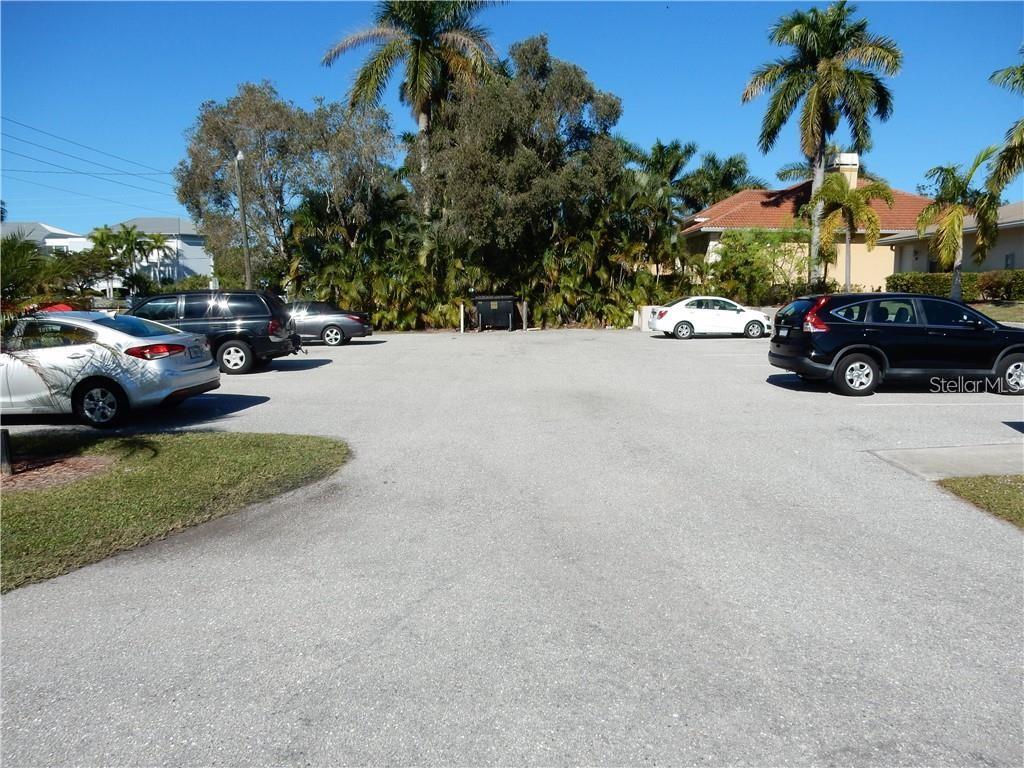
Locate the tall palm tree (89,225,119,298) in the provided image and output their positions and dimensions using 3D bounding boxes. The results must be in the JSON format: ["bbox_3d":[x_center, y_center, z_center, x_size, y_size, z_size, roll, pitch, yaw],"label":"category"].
[{"bbox_3d":[-35.848,-10.469,65.181,2.800,7.045,2.800,0,7,0],"label":"tall palm tree"}]

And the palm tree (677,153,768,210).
[{"bbox_3d":[11.927,-8.871,42.221,5.000,8.429,5.000,0,7,0],"label":"palm tree"}]

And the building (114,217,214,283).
[{"bbox_3d":[-37.459,-13.260,78.940,12.000,10.200,10.500,1,7,12],"label":"building"}]

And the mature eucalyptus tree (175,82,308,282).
[{"bbox_3d":[-13.009,-8.672,35.694,6.500,11.273,6.300,0,7,0],"label":"mature eucalyptus tree"}]

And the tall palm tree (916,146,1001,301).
[{"bbox_3d":[17.484,-6.228,28.964,3.300,5.960,3.100,0,7,0],"label":"tall palm tree"}]

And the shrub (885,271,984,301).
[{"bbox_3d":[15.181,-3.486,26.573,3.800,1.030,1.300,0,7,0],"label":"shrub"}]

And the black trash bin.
[{"bbox_3d":[-0.711,-3.072,31.866,1.980,1.480,1.300,0,7,0],"label":"black trash bin"}]

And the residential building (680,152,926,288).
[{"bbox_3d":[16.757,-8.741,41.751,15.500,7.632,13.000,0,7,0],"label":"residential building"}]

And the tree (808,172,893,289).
[{"bbox_3d":[13.263,-5.726,29.011,3.350,5.003,3.350,0,7,0],"label":"tree"}]

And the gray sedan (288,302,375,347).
[{"bbox_3d":[-7.241,-2.054,25.068,4.890,1.435,1.815,-1,7,-4],"label":"gray sedan"}]

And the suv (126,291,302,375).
[{"bbox_3d":[-7.425,-1.186,16.512,4.900,1.810,1.890,-1,7,-8],"label":"suv"}]

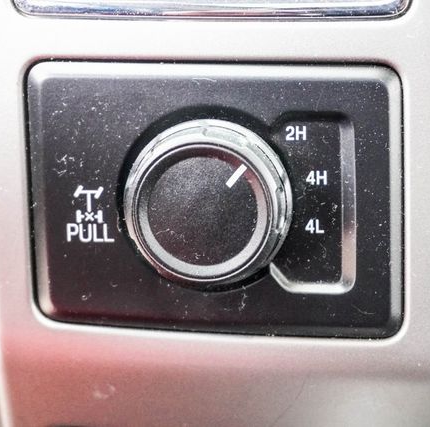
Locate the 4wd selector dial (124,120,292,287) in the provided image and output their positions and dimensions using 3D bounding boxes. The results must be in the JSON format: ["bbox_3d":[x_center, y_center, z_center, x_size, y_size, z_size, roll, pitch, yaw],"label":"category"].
[{"bbox_3d":[-0.002,-0.001,0.315,0.042,0.042,0.020,1,7,3],"label":"4wd selector dial"}]

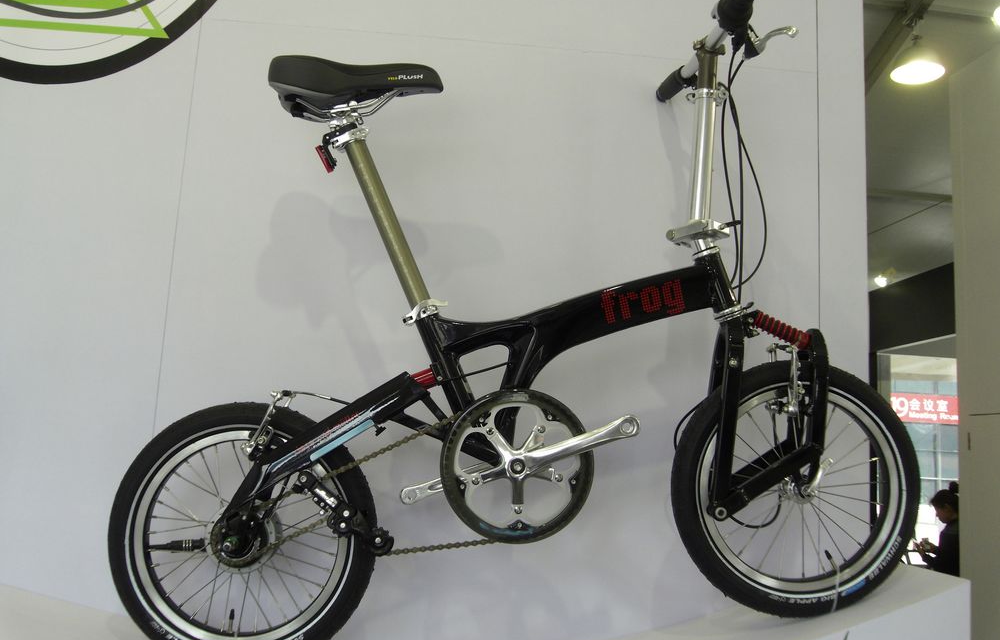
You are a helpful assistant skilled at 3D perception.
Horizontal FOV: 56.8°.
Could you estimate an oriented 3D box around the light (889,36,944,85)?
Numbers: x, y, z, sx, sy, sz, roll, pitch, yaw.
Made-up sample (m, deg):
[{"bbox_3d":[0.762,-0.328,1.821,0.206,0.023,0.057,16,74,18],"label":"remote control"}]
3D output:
[{"bbox_3d":[3.441,-2.197,7.626,0.440,0.330,0.440,3,-9,0],"label":"light"}]

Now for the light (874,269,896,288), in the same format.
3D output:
[{"bbox_3d":[3.962,-0.426,9.500,0.210,0.190,0.220,-2,-11,31],"label":"light"}]

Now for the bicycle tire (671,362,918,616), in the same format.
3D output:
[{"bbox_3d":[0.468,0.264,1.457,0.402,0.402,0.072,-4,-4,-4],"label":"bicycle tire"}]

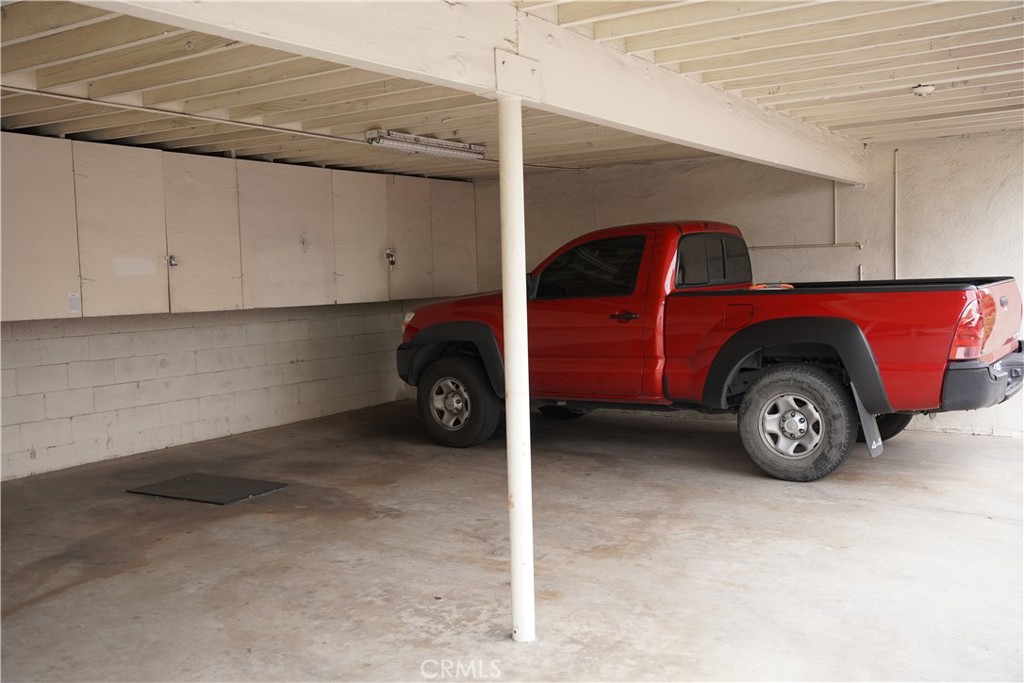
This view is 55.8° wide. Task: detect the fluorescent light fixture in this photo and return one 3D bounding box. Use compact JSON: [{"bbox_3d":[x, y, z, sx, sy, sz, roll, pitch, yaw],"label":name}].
[{"bbox_3d":[-0.612,-1.438,7.131,0.135,0.110,1.207,1,5,33],"label":"fluorescent light fixture"}]

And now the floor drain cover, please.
[{"bbox_3d":[-2.040,0.990,6.507,0.899,0.014,0.610,1,5,29],"label":"floor drain cover"}]

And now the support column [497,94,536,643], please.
[{"bbox_3d":[0.021,0.120,3.662,0.088,2.056,0.088,1,5,33],"label":"support column"}]

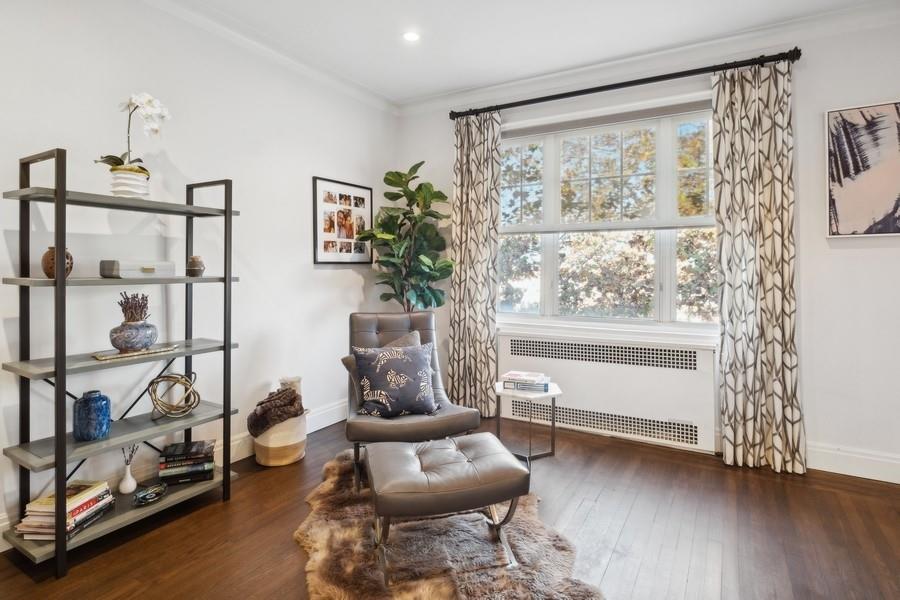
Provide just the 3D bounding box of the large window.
[{"bbox_3d":[1.120,-0.589,3.416,1.600,1.450,0.100,2,4,28],"label":"large window"}]

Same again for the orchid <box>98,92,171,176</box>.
[{"bbox_3d":[-1.525,-0.802,2.180,0.290,0.380,0.200,-3,4,-41],"label":"orchid"}]

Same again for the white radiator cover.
[{"bbox_3d":[1.115,0.640,3.418,1.570,0.710,0.150,2,4,28],"label":"white radiator cover"}]

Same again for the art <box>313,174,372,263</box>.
[{"bbox_3d":[-0.869,-0.633,3.733,0.030,0.675,0.700,2,4,28],"label":"art"}]

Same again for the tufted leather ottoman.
[{"bbox_3d":[-0.036,0.893,2.110,0.660,0.390,0.520,-1,3,-15],"label":"tufted leather ottoman"}]

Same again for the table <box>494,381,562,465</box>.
[{"bbox_3d":[0.510,0.803,2.940,0.420,0.455,0.440,0,3,0],"label":"table"}]

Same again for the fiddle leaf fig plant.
[{"bbox_3d":[-0.310,-0.058,3.600,0.740,2.060,0.680,0,3,-6],"label":"fiddle leaf fig plant"}]

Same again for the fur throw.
[{"bbox_3d":[-1.117,0.714,2.880,0.330,0.280,0.280,-2,4,-30],"label":"fur throw"}]

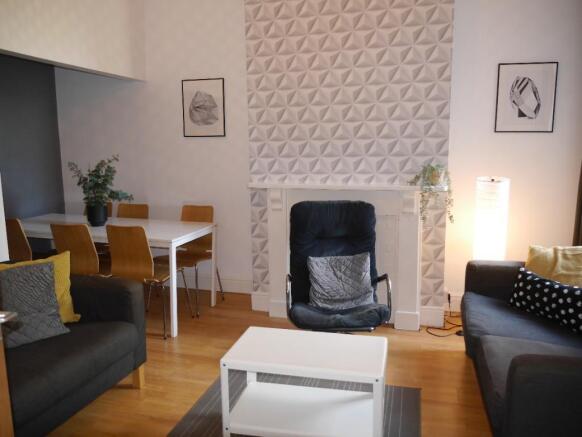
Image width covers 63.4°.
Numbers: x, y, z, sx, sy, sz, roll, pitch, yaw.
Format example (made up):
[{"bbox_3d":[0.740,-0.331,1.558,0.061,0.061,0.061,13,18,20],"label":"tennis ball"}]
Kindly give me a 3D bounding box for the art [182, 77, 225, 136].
[{"bbox_3d":[-0.823,-1.036,4.440,0.420,0.525,0.025,2,9,16],"label":"art"}]

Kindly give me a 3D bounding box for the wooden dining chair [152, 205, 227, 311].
[{"bbox_3d":[-0.938,0.357,4.219,0.480,0.870,0.550,2,9,16],"label":"wooden dining chair"}]

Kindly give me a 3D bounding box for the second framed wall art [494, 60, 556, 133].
[{"bbox_3d":[1.834,-0.937,3.663,0.420,0.525,0.025,2,9,16],"label":"second framed wall art"}]

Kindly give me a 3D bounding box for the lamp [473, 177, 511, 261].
[{"bbox_3d":[1.518,0.280,3.617,0.235,1.170,0.235,2,9,16],"label":"lamp"}]

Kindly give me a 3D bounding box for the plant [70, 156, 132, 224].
[{"bbox_3d":[-1.571,-0.229,3.892,0.510,0.594,0.430,0,9,0],"label":"plant"}]

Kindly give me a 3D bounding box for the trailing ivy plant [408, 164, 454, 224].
[{"bbox_3d":[1.018,-0.175,3.430,0.340,0.440,0.260,3,10,15],"label":"trailing ivy plant"}]

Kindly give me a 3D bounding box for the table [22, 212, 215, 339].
[{"bbox_3d":[-1.586,0.428,4.034,1.750,0.742,0.735,3,10,16],"label":"table"}]

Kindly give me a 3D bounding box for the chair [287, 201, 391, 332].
[{"bbox_3d":[0.293,0.427,3.172,0.635,1.040,0.690,0,9,0],"label":"chair"}]

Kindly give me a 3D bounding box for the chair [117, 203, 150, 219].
[{"bbox_3d":[-1.587,0.322,4.339,0.450,0.850,0.530,3,10,15],"label":"chair"}]

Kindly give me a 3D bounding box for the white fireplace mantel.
[{"bbox_3d":[0.409,0.288,3.757,1.490,1.125,0.200,2,9,16],"label":"white fireplace mantel"}]

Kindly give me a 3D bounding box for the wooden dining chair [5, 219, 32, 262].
[{"bbox_3d":[-2.183,0.382,3.961,0.450,0.850,0.540,3,10,15],"label":"wooden dining chair"}]

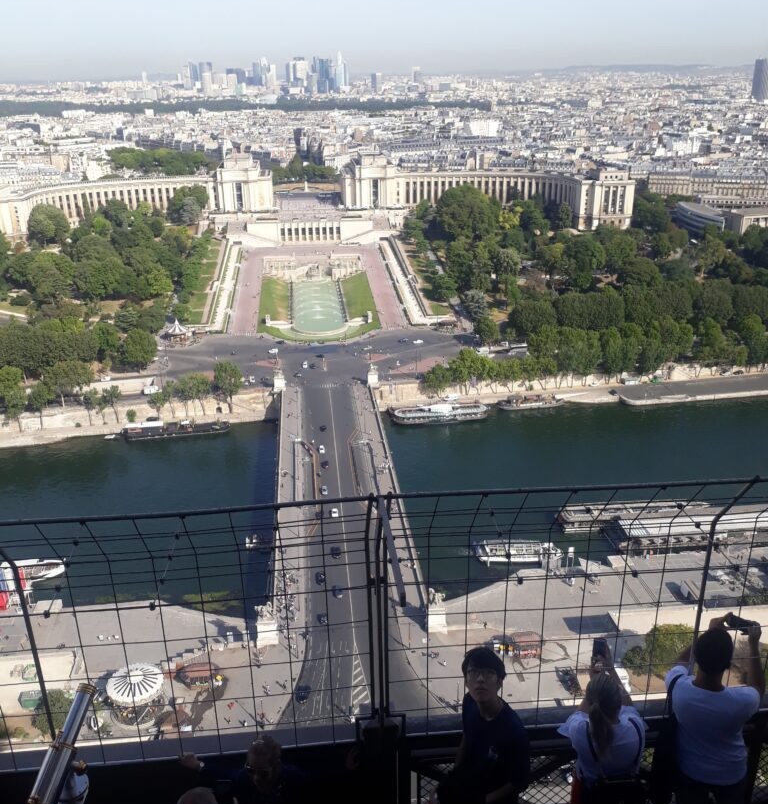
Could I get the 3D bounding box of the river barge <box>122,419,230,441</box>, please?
[{"bbox_3d":[-77.661,9.777,300.196,39.300,4.200,5.800,-5,23,-12],"label":"river barge"}]

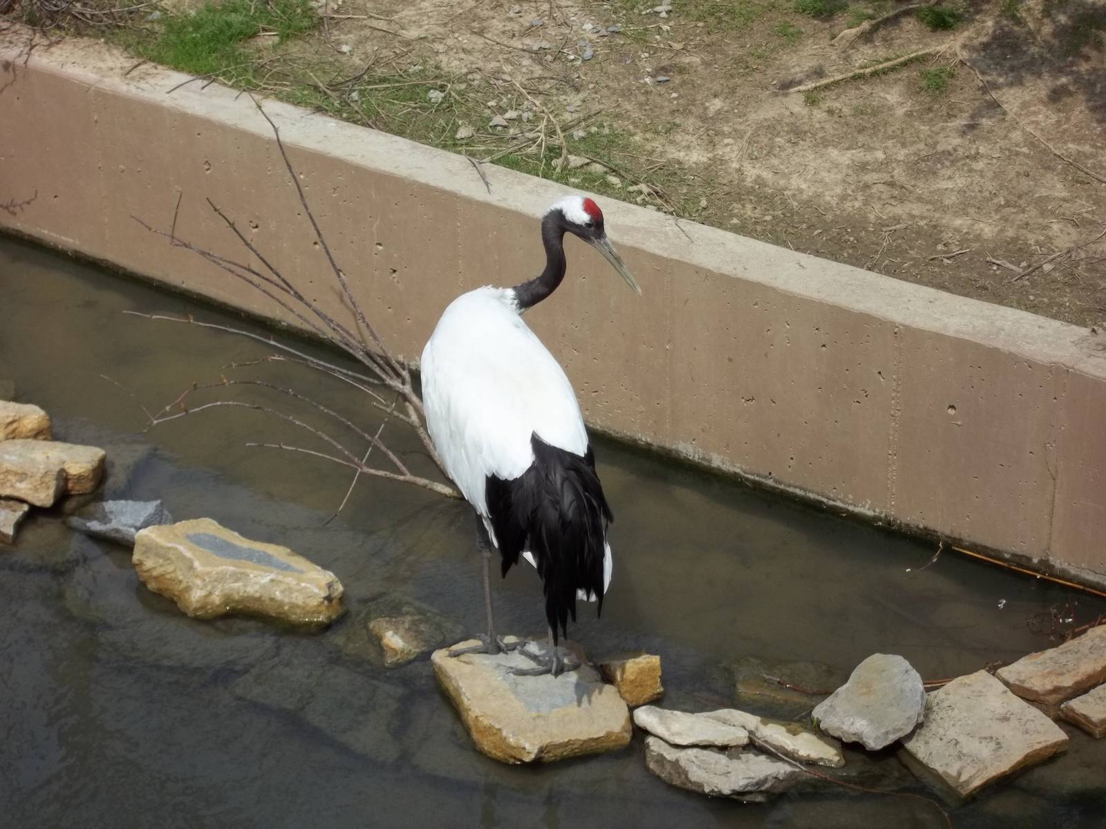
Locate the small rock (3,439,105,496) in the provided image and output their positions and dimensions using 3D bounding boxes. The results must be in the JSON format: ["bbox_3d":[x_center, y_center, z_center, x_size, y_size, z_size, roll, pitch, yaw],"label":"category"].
[{"bbox_3d":[-1.248,0.137,7.648,0.260,0.090,0.170,3,30,7],"label":"small rock"}]

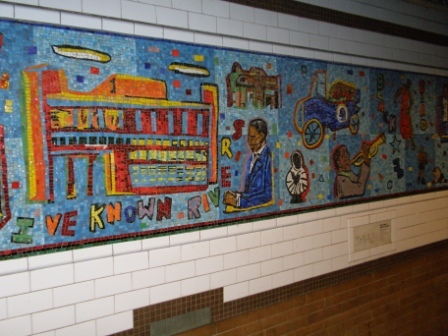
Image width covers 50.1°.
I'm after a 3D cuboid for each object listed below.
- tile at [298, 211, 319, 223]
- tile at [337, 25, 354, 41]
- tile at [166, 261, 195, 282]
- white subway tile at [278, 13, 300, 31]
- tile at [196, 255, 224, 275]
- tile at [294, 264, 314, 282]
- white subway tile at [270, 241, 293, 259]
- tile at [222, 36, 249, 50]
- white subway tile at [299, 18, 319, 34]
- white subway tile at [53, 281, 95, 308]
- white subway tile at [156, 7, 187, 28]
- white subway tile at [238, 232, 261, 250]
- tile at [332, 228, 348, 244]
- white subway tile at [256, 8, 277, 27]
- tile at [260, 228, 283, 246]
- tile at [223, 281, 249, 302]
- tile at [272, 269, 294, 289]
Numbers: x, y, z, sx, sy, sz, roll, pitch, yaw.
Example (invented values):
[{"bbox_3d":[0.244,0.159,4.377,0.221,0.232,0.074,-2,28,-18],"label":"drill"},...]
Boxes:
[{"bbox_3d":[0.442,0.264,2.531,0.153,0.050,0.010,-3,3,-38],"label":"tile"},{"bbox_3d":[0.666,-0.749,2.656,0.150,0.075,0.010,-4,5,-38],"label":"tile"},{"bbox_3d":[-0.187,0.440,2.050,0.152,0.075,0.010,-4,5,-38],"label":"tile"},{"bbox_3d":[0.323,-0.734,2.417,0.152,0.074,0.010,-3,3,-38],"label":"white subway tile"},{"bbox_3d":[-0.067,0.431,2.133,0.152,0.074,0.012,-3,4,-38],"label":"tile"},{"bbox_3d":[0.414,0.546,2.505,0.150,0.075,0.010,-4,4,-38],"label":"tile"},{"bbox_3d":[0.294,0.410,2.425,0.152,0.074,0.010,-3,3,-38],"label":"white subway tile"},{"bbox_3d":[0.052,-0.567,2.176,0.150,0.050,0.012,-4,5,-38],"label":"tile"},{"bbox_3d":[0.439,-0.738,2.489,0.150,0.075,0.010,-4,4,-38],"label":"white subway tile"},{"bbox_3d":[-0.551,0.463,1.764,0.152,0.075,0.010,-4,5,-38],"label":"white subway tile"},{"bbox_3d":[-0.216,-0.622,1.981,0.152,0.074,0.012,-3,4,-38],"label":"white subway tile"},{"bbox_3d":[0.112,0.340,2.262,0.150,0.075,0.010,-4,4,-38],"label":"white subway tile"},{"bbox_3d":[0.650,0.389,2.709,0.148,0.074,0.010,-3,3,-38],"label":"tile"},{"bbox_3d":[0.204,-0.728,2.323,0.152,0.075,0.010,-3,3,-38],"label":"white subway tile"},{"bbox_3d":[0.236,0.338,2.379,0.152,0.075,0.010,-4,5,-38],"label":"tile"},{"bbox_3d":[0.057,0.574,2.245,0.152,0.075,0.010,-3,3,-38],"label":"tile"},{"bbox_3d":[0.299,0.562,2.442,0.152,0.075,0.010,-4,5,-38],"label":"tile"}]

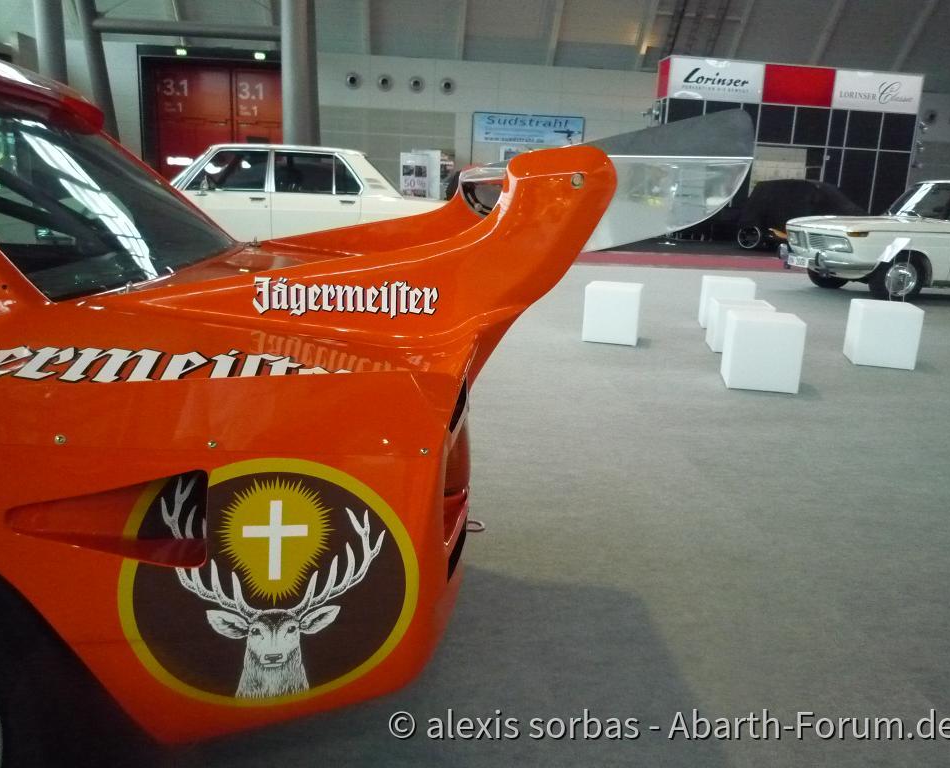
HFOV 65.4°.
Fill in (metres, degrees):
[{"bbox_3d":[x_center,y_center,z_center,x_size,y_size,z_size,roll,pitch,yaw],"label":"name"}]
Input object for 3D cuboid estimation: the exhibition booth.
[{"bbox_3d":[7.968,-6.056,19.572,6.950,4.400,1.200,-1,15,-10],"label":"exhibition booth"}]

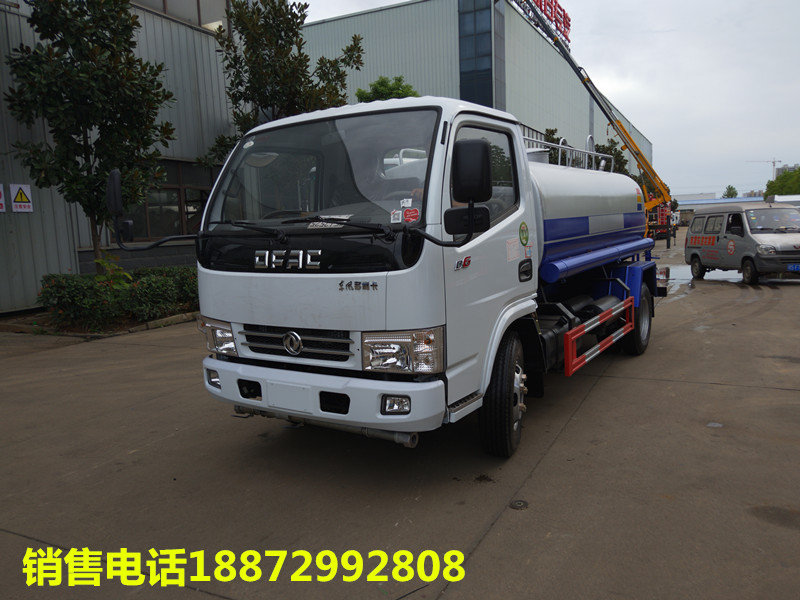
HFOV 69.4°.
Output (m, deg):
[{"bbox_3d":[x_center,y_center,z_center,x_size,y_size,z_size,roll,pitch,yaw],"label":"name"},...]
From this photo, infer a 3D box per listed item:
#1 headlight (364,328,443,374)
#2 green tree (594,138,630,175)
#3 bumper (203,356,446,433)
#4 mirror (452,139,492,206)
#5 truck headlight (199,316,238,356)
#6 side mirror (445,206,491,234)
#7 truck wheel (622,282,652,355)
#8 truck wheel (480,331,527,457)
[{"bbox_3d":[0.005,0.255,2.857,0.424,0.232,0.192,2,9,34],"label":"headlight"},{"bbox_3d":[11.158,-5.665,30.347,2.300,5.491,2.300,2,9,34],"label":"green tree"},{"bbox_3d":[-0.560,0.509,3.245,1.778,0.273,0.253,2,9,34],"label":"bumper"},{"bbox_3d":[0.330,-0.584,2.626,0.187,0.303,0.091,-1,8,16],"label":"mirror"},{"bbox_3d":[-1.116,0.220,3.615,0.424,0.232,0.192,2,9,34],"label":"truck headlight"},{"bbox_3d":[0.307,-0.364,2.626,0.207,0.131,0.081,-1,8,16],"label":"side mirror"},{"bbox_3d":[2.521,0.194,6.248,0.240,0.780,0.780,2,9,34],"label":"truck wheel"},{"bbox_3d":[0.670,0.603,3.710,0.220,0.780,0.780,0,8,17],"label":"truck wheel"}]

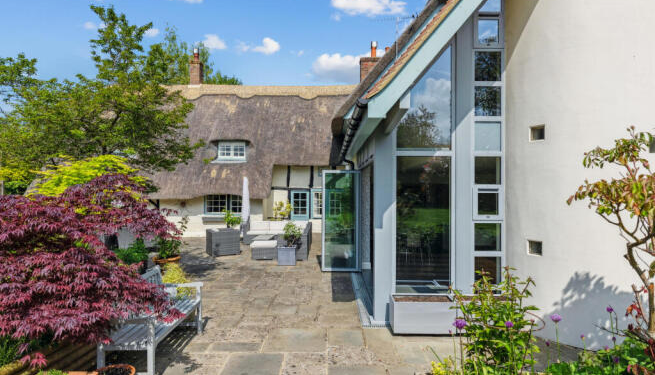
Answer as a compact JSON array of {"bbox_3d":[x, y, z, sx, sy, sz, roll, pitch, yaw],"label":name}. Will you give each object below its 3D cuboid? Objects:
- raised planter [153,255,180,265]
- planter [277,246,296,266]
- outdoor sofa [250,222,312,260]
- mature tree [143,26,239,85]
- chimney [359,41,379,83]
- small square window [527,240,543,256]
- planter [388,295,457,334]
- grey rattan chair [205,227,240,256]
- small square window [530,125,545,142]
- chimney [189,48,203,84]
[{"bbox_3d":[-2.960,1.600,7.400,0.520,0.550,0.520,0,0,0],"label":"raised planter"},{"bbox_3d":[-1.000,1.665,9.840,0.450,0.430,0.450,0,0,0],"label":"planter"},{"bbox_3d":[-1.560,1.500,12.000,2.200,0.770,3.200,0,0,1],"label":"outdoor sofa"},{"bbox_3d":[-9.000,-4.300,27.000,7.000,12.500,6.500,0,0,0],"label":"mature tree"},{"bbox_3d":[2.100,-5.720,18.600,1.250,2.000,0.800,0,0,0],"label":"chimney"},{"bbox_3d":[2.640,0.770,5.080,0.090,0.195,0.185,0,0,-43],"label":"small square window"},{"bbox_3d":[1.250,1.675,5.290,0.800,0.410,0.380,0,0,1],"label":"planter"},{"bbox_3d":[-2.950,1.530,11.360,0.770,0.700,0.740,0,0,-29],"label":"grey rattan chair"},{"bbox_3d":[2.670,-0.690,5.080,0.090,0.195,0.185,0,0,-43],"label":"small square window"},{"bbox_3d":[-6.100,-5.550,18.600,0.520,1.750,0.580,0,0,0],"label":"chimney"}]

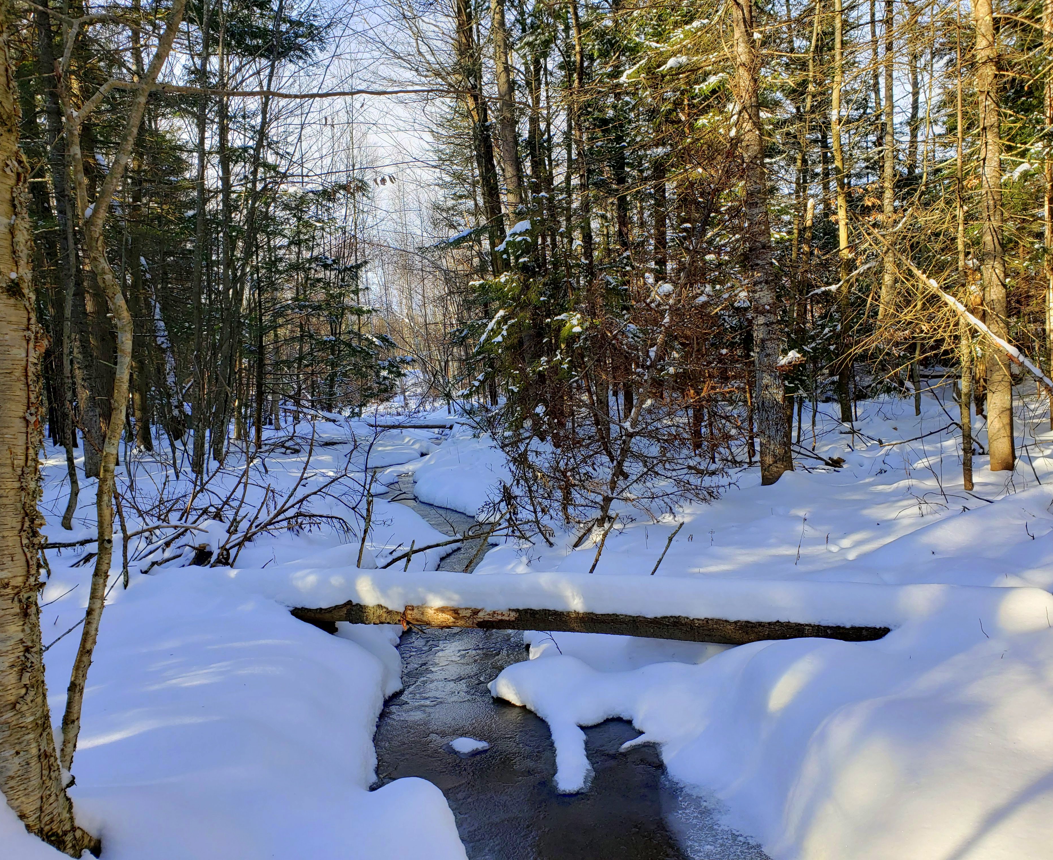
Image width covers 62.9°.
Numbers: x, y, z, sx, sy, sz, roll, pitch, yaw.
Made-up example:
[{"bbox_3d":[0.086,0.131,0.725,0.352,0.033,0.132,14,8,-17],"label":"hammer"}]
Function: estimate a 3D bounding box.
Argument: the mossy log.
[{"bbox_3d":[0.325,1.155,5.200,3.710,0.200,0.200,1,2,6],"label":"mossy log"}]

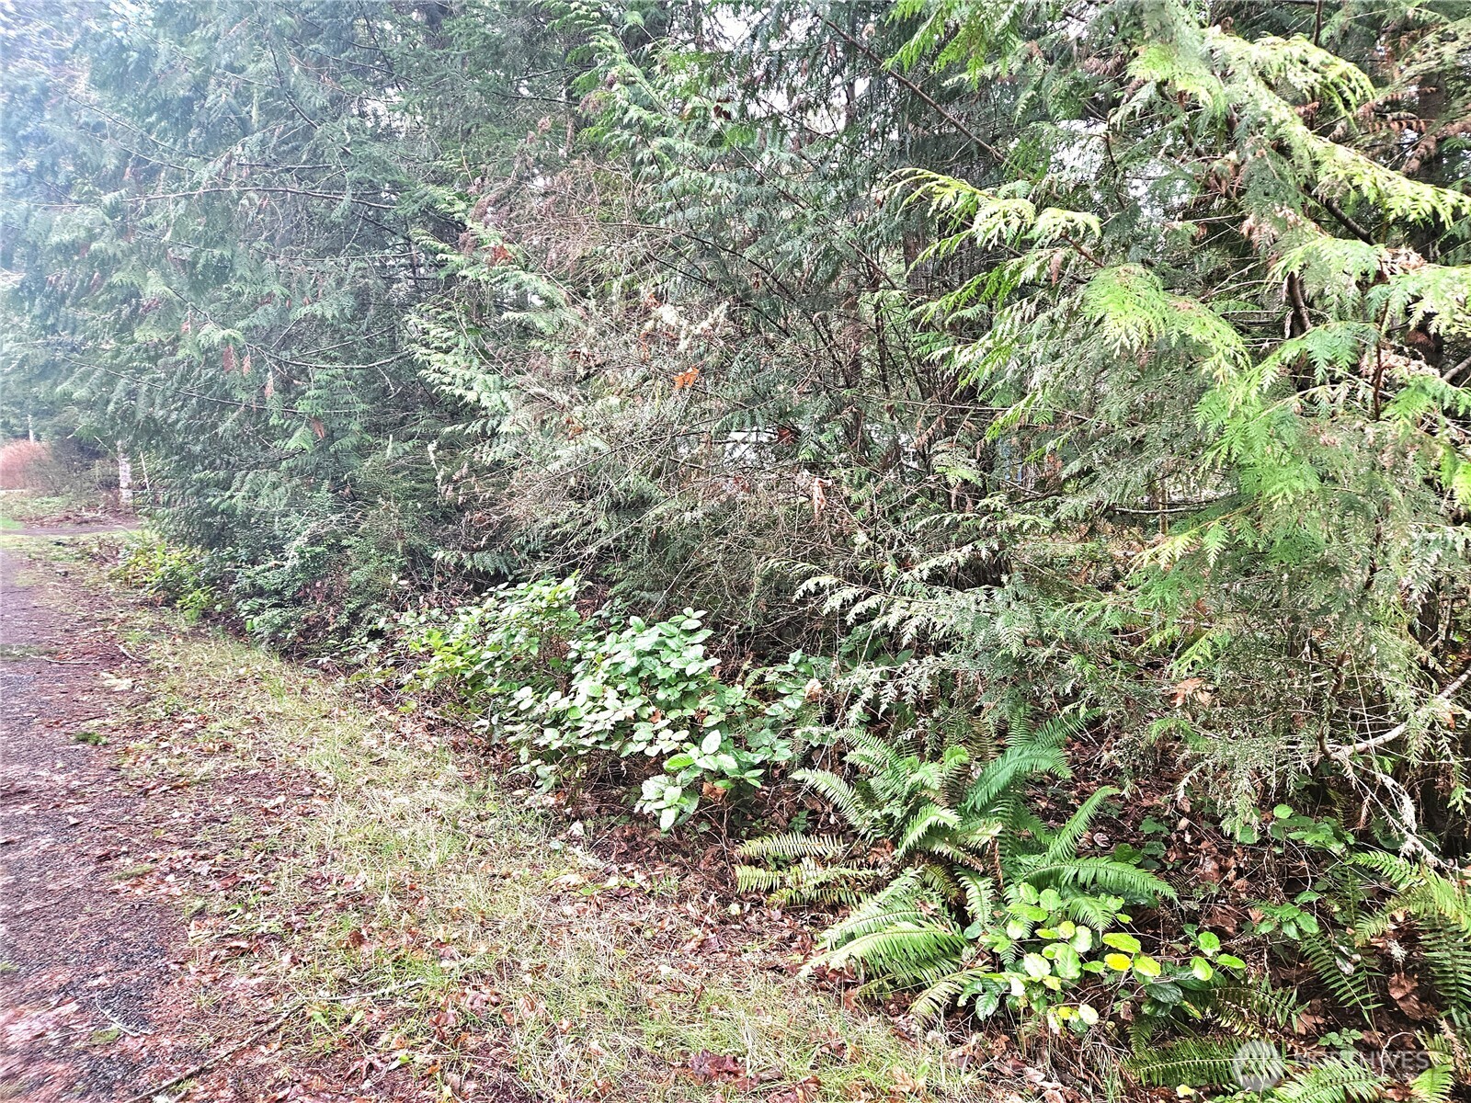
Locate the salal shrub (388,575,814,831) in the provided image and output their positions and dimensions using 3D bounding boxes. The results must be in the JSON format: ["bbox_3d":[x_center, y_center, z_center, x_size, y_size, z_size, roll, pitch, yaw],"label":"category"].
[{"bbox_3d":[-0.688,0.618,4.987,0.940,0.830,2.350,-4,6,-38],"label":"salal shrub"}]

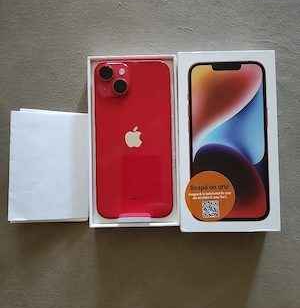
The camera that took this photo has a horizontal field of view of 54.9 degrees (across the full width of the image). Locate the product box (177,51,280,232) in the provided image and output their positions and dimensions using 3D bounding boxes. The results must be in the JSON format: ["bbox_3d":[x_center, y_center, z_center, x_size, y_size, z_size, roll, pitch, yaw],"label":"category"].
[{"bbox_3d":[0.070,-0.012,0.273,0.087,0.027,0.163,-1,88,0],"label":"product box"}]

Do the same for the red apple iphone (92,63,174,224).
[{"bbox_3d":[-0.015,-0.014,0.273,0.071,0.009,0.147,-1,88,0],"label":"red apple iphone"}]

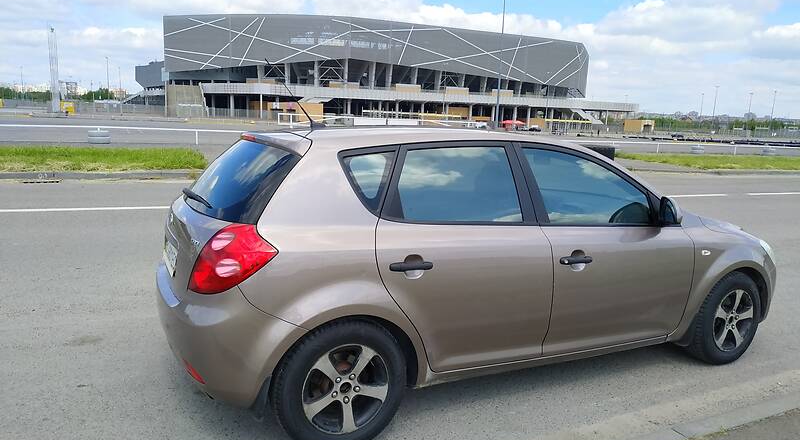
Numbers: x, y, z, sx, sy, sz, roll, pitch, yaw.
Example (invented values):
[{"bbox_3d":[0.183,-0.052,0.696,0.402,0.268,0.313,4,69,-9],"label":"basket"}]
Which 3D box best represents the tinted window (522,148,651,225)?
[{"bbox_3d":[1.057,-0.191,3.087,0.860,0.430,0.050,-3,-11,-25],"label":"tinted window"}]

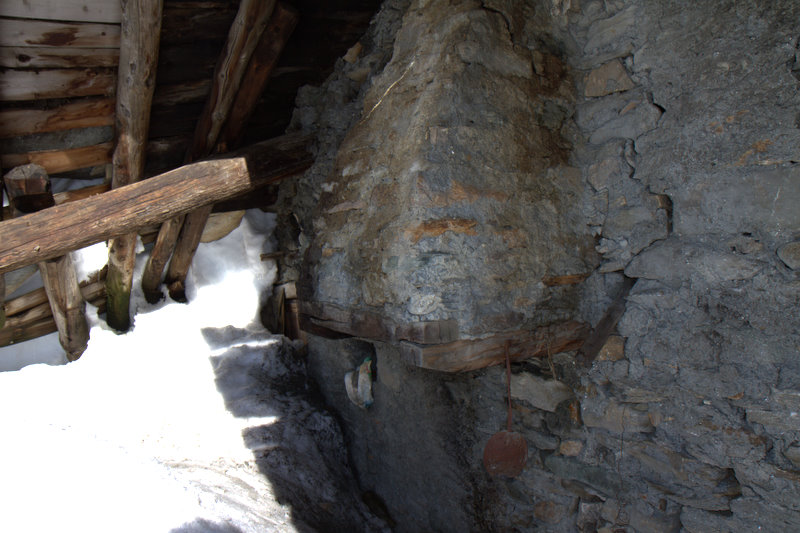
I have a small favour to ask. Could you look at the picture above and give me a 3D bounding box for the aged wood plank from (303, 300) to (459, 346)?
[{"bbox_3d":[-0.115,0.220,2.280,0.660,0.085,0.180,1,1,40],"label":"aged wood plank"}]

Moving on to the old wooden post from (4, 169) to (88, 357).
[{"bbox_3d":[-1.396,0.022,2.410,0.135,0.850,0.135,-2,30,-11],"label":"old wooden post"}]

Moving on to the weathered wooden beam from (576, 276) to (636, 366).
[{"bbox_3d":[1.032,0.277,2.960,0.085,0.480,0.085,33,12,35],"label":"weathered wooden beam"}]

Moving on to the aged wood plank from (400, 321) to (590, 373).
[{"bbox_3d":[0.491,0.310,2.570,0.100,0.120,1.400,1,1,40],"label":"aged wood plank"}]

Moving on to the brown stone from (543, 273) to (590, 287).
[{"bbox_3d":[0.799,0.065,2.880,0.070,0.045,0.380,1,1,40],"label":"brown stone"}]

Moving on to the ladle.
[{"bbox_3d":[0.426,0.576,2.400,0.178,0.540,0.040,0,1,-6],"label":"ladle"}]

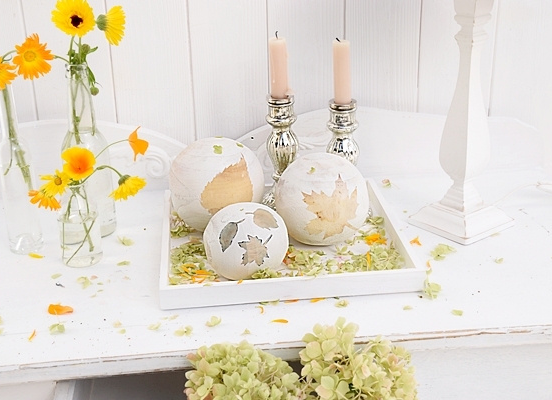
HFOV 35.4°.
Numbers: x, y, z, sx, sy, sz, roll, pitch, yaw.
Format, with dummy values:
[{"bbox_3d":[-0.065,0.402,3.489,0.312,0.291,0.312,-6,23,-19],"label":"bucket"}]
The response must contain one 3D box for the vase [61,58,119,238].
[{"bbox_3d":[-0.249,-0.065,1.125,0.066,0.229,0.066,-1,24,1],"label":"vase"}]

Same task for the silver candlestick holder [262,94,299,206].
[{"bbox_3d":[0.009,-0.064,1.187,0.076,0.159,0.076,-1,23,0],"label":"silver candlestick holder"}]

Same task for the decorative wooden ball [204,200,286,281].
[{"bbox_3d":[-0.034,0.049,1.008,0.100,0.092,0.100,-1,24,1],"label":"decorative wooden ball"}]

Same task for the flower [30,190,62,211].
[{"bbox_3d":[-0.281,0.001,1.053,0.040,0.019,0.031,24,6,0],"label":"flower"}]

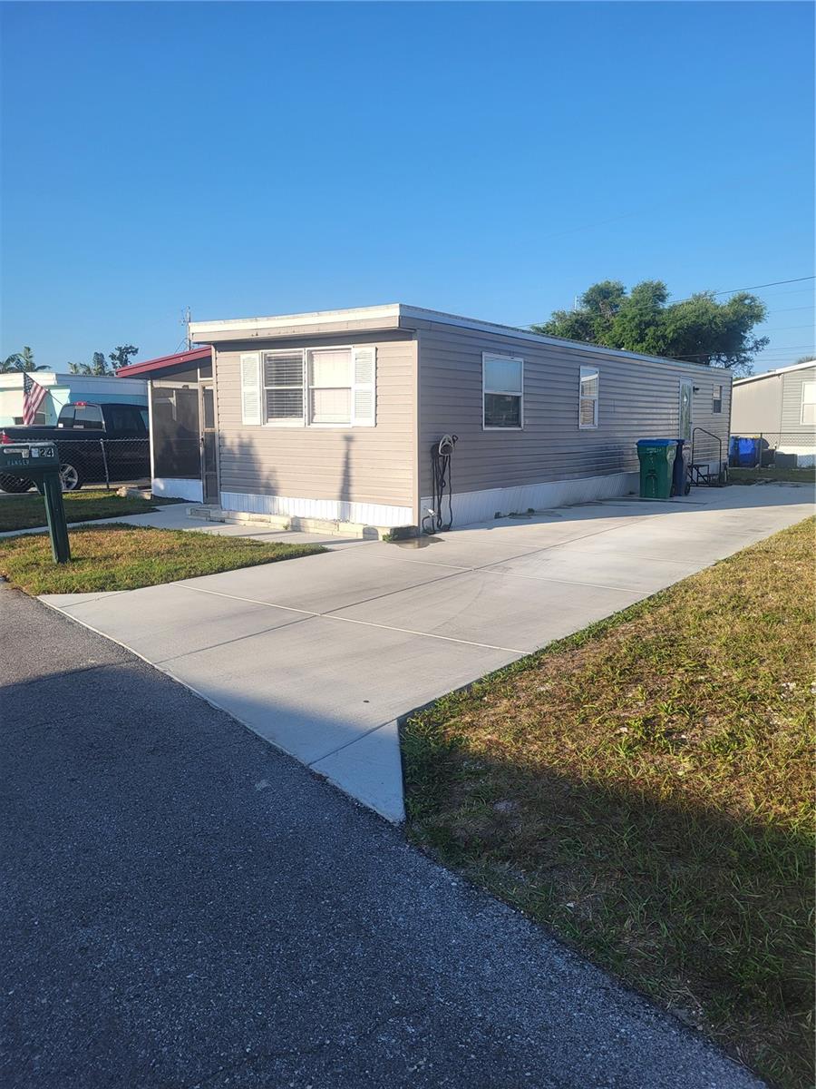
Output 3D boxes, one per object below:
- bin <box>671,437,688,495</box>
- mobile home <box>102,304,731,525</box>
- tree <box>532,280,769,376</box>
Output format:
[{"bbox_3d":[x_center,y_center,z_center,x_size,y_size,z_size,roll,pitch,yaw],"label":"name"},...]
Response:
[{"bbox_3d":[5.374,-1.569,16.547,0.620,1.100,0.740,5,10,30],"label":"bin"},{"bbox_3d":[1.874,-2.684,17.901,6.150,2.870,15.450,6,10,35],"label":"mobile home"},{"bbox_3d":[10.991,-8.127,37.673,10.499,7.825,9.764,3,9,16],"label":"tree"}]

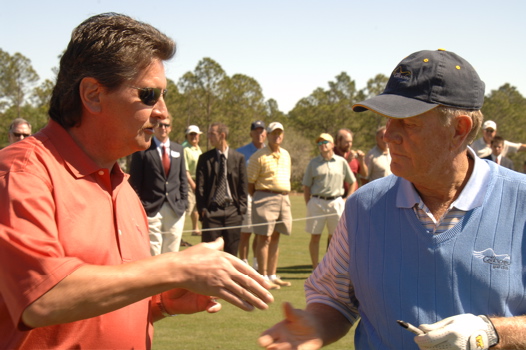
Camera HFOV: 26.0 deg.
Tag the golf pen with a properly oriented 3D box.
[{"bbox_3d":[0.303,0.299,2.100,0.135,0.012,0.012,28,-1,-6],"label":"golf pen"}]

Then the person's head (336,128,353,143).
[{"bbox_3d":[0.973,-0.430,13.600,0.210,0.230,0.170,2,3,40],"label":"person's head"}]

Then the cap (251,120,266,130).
[{"bbox_3d":[-0.047,-0.581,13.500,0.180,0.130,0.260,-1,2,-20],"label":"cap"}]

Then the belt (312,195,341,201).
[{"bbox_3d":[0.730,0.253,13.100,0.360,0.050,0.270,0,2,0],"label":"belt"}]

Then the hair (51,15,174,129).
[{"bbox_3d":[-0.289,-0.200,2.190,0.235,0.220,0.185,6,5,26],"label":"hair"}]

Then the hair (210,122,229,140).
[{"bbox_3d":[-0.425,-0.435,11.250,0.190,0.165,0.165,-1,2,-25],"label":"hair"}]

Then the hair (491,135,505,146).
[{"bbox_3d":[2.866,-0.415,13.900,0.165,0.135,0.185,0,2,2],"label":"hair"}]

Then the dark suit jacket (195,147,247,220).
[{"bbox_3d":[-0.418,0.088,11.200,0.510,0.740,0.290,0,2,0],"label":"dark suit jacket"}]

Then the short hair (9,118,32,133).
[{"bbox_3d":[-1.884,-0.377,8.850,0.175,0.140,0.190,-1,2,-20],"label":"short hair"}]

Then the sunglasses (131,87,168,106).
[{"bbox_3d":[-0.245,-0.156,2.170,0.130,0.045,0.145,8,5,24],"label":"sunglasses"}]

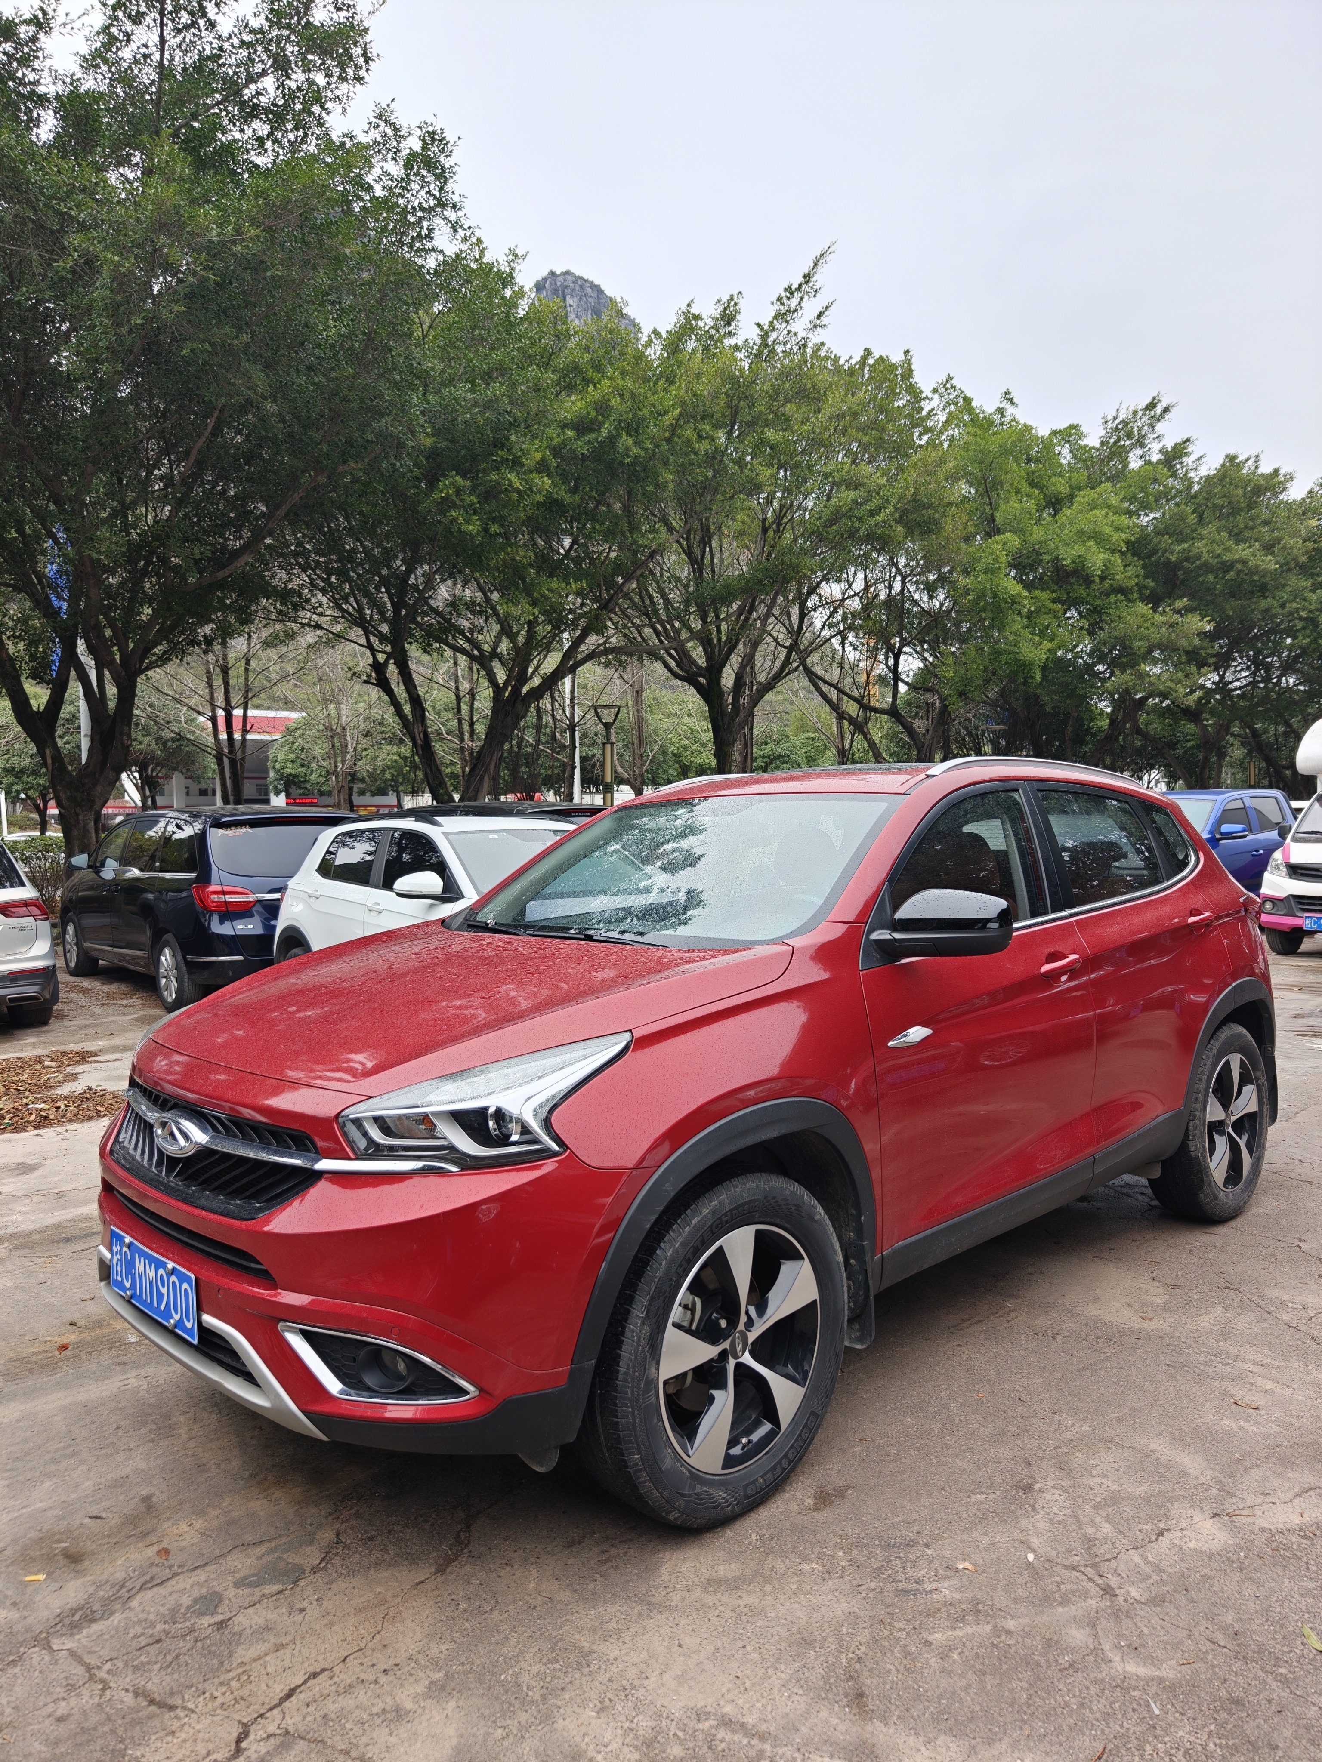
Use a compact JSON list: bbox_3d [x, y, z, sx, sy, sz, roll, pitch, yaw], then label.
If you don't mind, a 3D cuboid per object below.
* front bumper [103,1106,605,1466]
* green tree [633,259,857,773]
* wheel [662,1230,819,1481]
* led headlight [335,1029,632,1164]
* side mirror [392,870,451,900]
[{"bbox_3d":[-0.883,0.764,2.550,0.490,0.590,1.800,-2,2,-45],"label":"front bumper"},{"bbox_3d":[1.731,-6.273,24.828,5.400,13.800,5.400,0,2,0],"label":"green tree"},{"bbox_3d":[0.106,0.940,2.430,0.486,0.486,0.185,-2,2,-45],"label":"wheel"},{"bbox_3d":[-0.304,0.405,2.171,0.520,0.220,0.340,-2,2,-45],"label":"led headlight"},{"bbox_3d":[-1.545,0.023,7.472,0.270,0.175,0.170,-2,2,-42],"label":"side mirror"}]

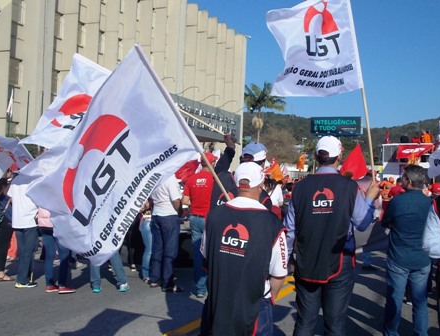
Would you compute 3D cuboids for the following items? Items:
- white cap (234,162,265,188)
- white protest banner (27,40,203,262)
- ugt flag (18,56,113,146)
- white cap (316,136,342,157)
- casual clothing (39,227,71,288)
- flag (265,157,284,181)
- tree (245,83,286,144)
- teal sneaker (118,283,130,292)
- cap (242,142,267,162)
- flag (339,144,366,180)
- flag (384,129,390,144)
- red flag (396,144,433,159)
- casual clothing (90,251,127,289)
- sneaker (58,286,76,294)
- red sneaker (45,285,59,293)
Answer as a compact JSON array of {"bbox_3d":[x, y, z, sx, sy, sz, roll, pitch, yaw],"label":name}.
[{"bbox_3d":[0.212,0.049,3.450,0.180,0.155,0.260,0,-1,22],"label":"white cap"},{"bbox_3d":[-0.760,-0.035,3.700,1.250,1.120,0.350,-36,0,-7],"label":"white protest banner"},{"bbox_3d":[-1.158,-0.428,4.500,0.800,0.900,0.250,29,0,0],"label":"ugt flag"},{"bbox_3d":[0.795,-0.147,3.777,0.180,0.150,0.260,2,0,39],"label":"white cap"},{"bbox_3d":[-2.055,1.097,6.650,0.320,0.800,0.340,0,-1,-30],"label":"casual clothing"},{"bbox_3d":[1.284,0.012,12.500,0.500,0.600,0.180,0,-1,0],"label":"flag"},{"bbox_3d":[3.537,-2.870,48.016,4.400,9.800,4.400,3,0,0],"label":"tree"},{"bbox_3d":[-1.197,1.498,6.650,0.110,0.115,0.270,0,-1,22],"label":"teal sneaker"},{"bbox_3d":[0.294,-0.119,4.148,0.180,0.150,0.260,2,0,37],"label":"cap"},{"bbox_3d":[2.833,-0.128,11.300,0.600,0.800,0.200,2,0,11],"label":"flag"},{"bbox_3d":[9.470,-1.781,30.000,0.360,0.920,0.150,0,-1,0],"label":"flag"},{"bbox_3d":[10.264,-0.871,28.000,1.850,0.720,0.250,2,0,24],"label":"red flag"},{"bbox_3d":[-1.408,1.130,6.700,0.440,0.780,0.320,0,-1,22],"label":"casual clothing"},{"bbox_3d":[-1.954,1.570,6.800,0.250,0.100,0.090,3,0,-18],"label":"sneaker"},{"bbox_3d":[-2.159,1.573,6.900,0.250,0.100,0.090,3,0,-18],"label":"red sneaker"}]

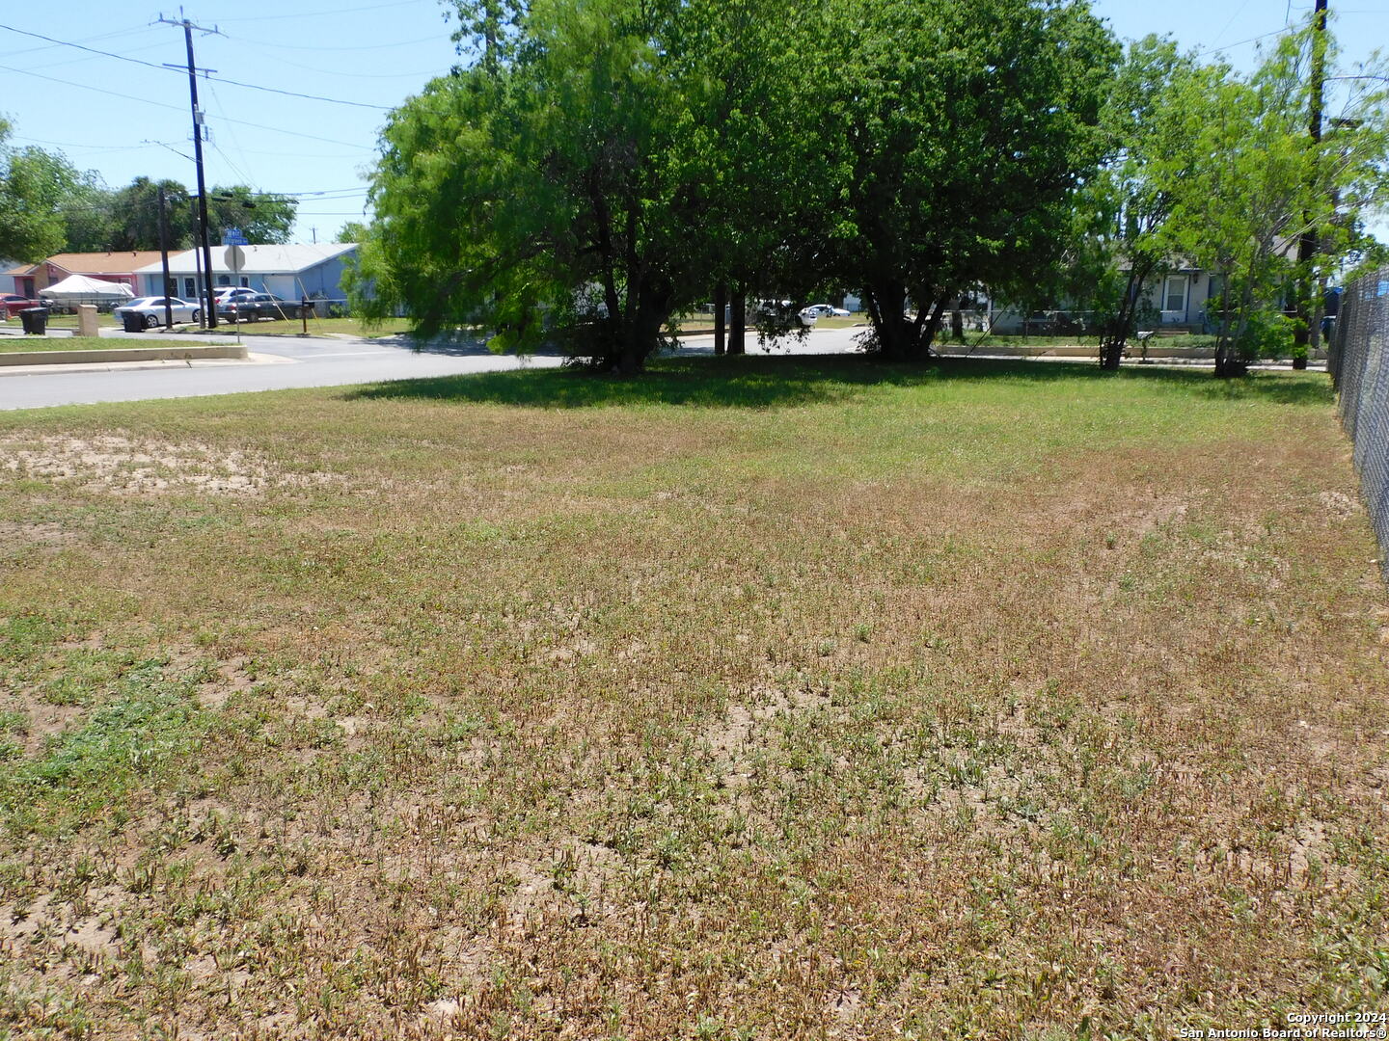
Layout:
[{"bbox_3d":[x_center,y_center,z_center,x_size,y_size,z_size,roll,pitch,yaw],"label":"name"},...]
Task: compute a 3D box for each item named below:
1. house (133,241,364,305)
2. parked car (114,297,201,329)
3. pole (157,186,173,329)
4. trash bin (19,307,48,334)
[{"bbox_3d":[-26.497,-15.228,71.458,14.549,4.338,9.513,6,13,28],"label":"house"},{"bbox_3d":[-28.771,-11.357,60.863,1.820,1.460,4.850,6,16,28],"label":"parked car"},{"bbox_3d":[-26.269,-13.028,55.838,0.250,6.903,0.250,8,12,28],"label":"pole"},{"bbox_3d":[-27.916,-8.424,47.557,0.700,1.110,0.820,5,12,25],"label":"trash bin"}]

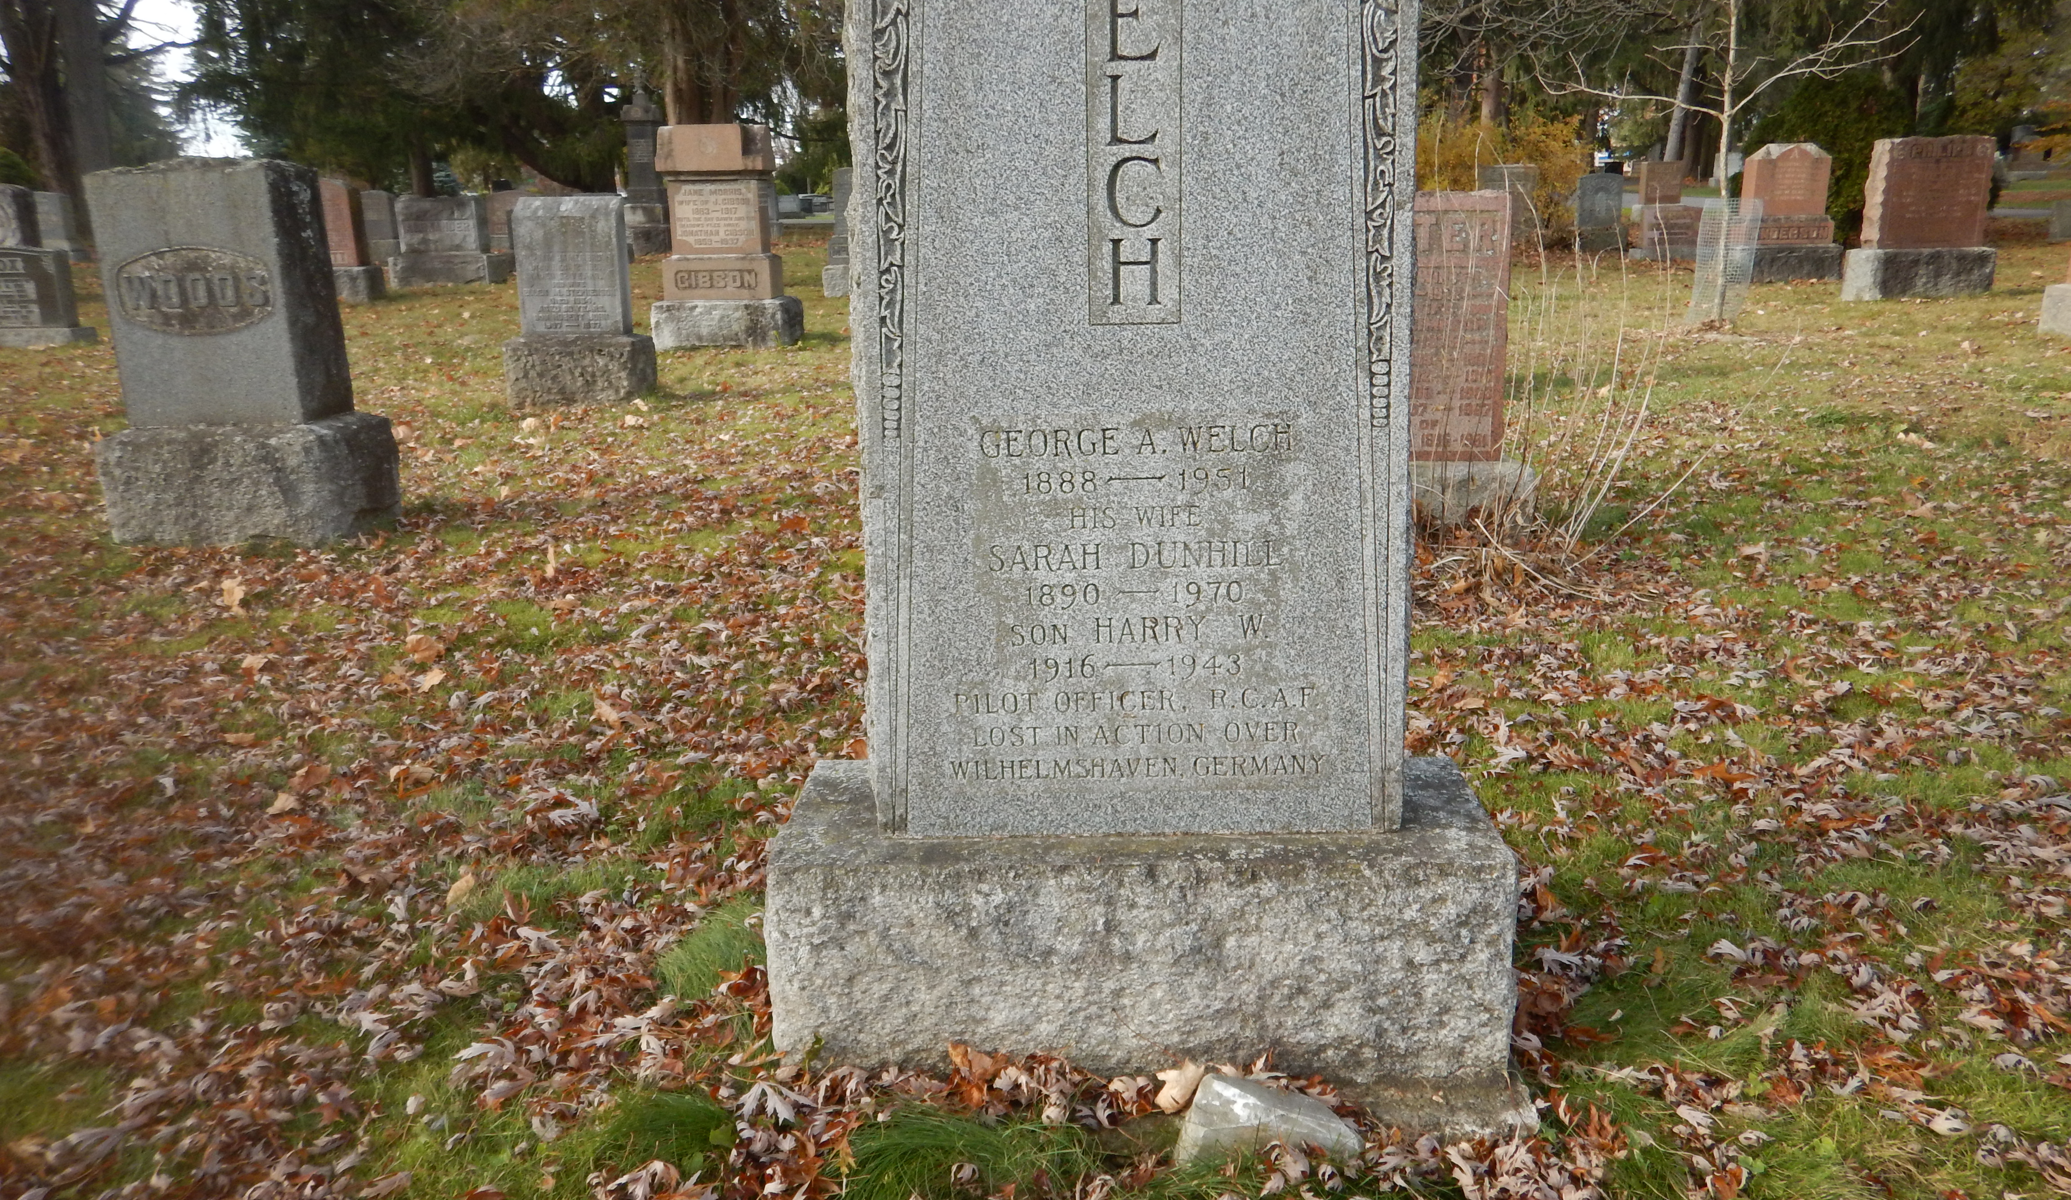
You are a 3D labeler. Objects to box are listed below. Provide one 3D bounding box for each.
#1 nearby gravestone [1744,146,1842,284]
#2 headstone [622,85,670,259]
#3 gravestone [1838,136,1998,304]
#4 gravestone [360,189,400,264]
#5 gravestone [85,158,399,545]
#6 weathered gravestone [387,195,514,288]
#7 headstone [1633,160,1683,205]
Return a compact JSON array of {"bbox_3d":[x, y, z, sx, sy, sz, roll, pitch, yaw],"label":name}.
[{"bbox_3d":[7.255,-3.712,13.788,0.870,1.250,0.480,-1,13,2],"label":"nearby gravestone"},{"bbox_3d":[-5.272,-5.776,19.291,0.560,2.250,0.520,-1,13,2],"label":"headstone"},{"bbox_3d":[7.795,-3.314,12.503,0.980,1.330,0.530,-1,13,2],"label":"gravestone"},{"bbox_3d":[-8.616,-4.901,18.895,0.600,0.940,0.420,-1,13,2],"label":"gravestone"},{"bbox_3d":[-2.971,-0.913,5.316,0.790,1.340,0.560,-1,13,3],"label":"gravestone"},{"bbox_3d":[-6.232,-3.781,15.161,1.000,0.950,0.560,-1,13,2],"label":"weathered gravestone"},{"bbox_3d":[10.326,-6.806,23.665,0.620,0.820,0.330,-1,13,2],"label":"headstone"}]

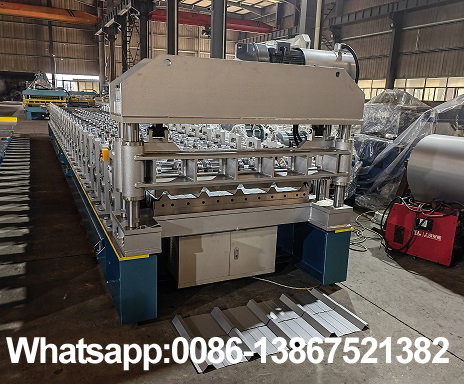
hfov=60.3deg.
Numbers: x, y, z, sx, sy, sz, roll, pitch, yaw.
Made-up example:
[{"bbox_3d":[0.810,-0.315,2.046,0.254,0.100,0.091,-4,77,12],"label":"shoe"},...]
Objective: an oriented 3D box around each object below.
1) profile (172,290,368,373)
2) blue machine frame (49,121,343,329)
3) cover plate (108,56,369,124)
[{"bbox_3d":[0.226,0.772,2.362,1.074,0.042,0.511,-4,14,-26],"label":"profile"},{"bbox_3d":[-2.275,-0.666,7.439,1.670,0.401,11.022,-4,14,-26],"label":"blue machine frame"},{"bbox_3d":[0.093,-0.620,2.536,1.642,0.362,0.379,-4,14,-26],"label":"cover plate"}]

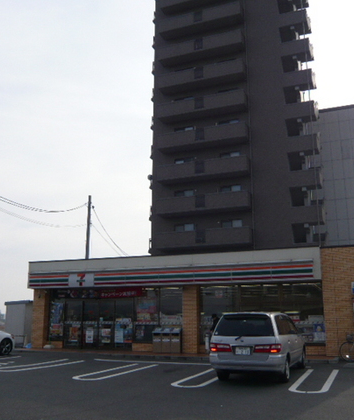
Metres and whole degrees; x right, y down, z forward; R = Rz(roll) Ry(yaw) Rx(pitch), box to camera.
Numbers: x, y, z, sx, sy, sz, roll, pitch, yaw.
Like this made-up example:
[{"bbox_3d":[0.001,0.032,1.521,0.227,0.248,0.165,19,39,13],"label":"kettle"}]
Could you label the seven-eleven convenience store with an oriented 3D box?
[{"bbox_3d":[0.783,4.716,22.475,13.300,4.000,9.000,-5,-14,22],"label":"seven-eleven convenience store"}]

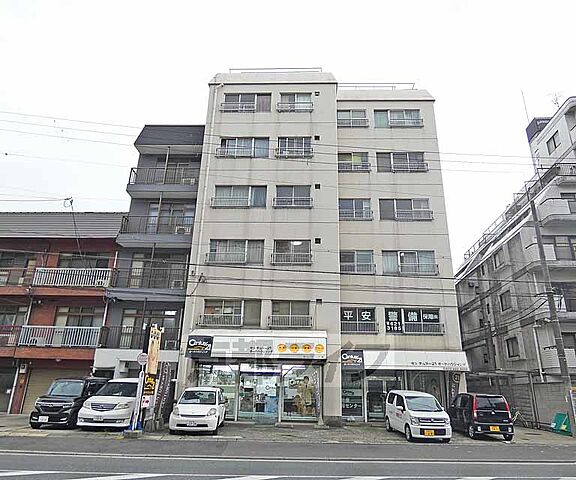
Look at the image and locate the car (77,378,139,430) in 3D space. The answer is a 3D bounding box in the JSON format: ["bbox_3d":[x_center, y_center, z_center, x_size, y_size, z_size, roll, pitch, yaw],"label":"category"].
[{"bbox_3d":[-6.914,7.056,16.711,1.820,1.790,4.800,1,-19,0],"label":"car"}]

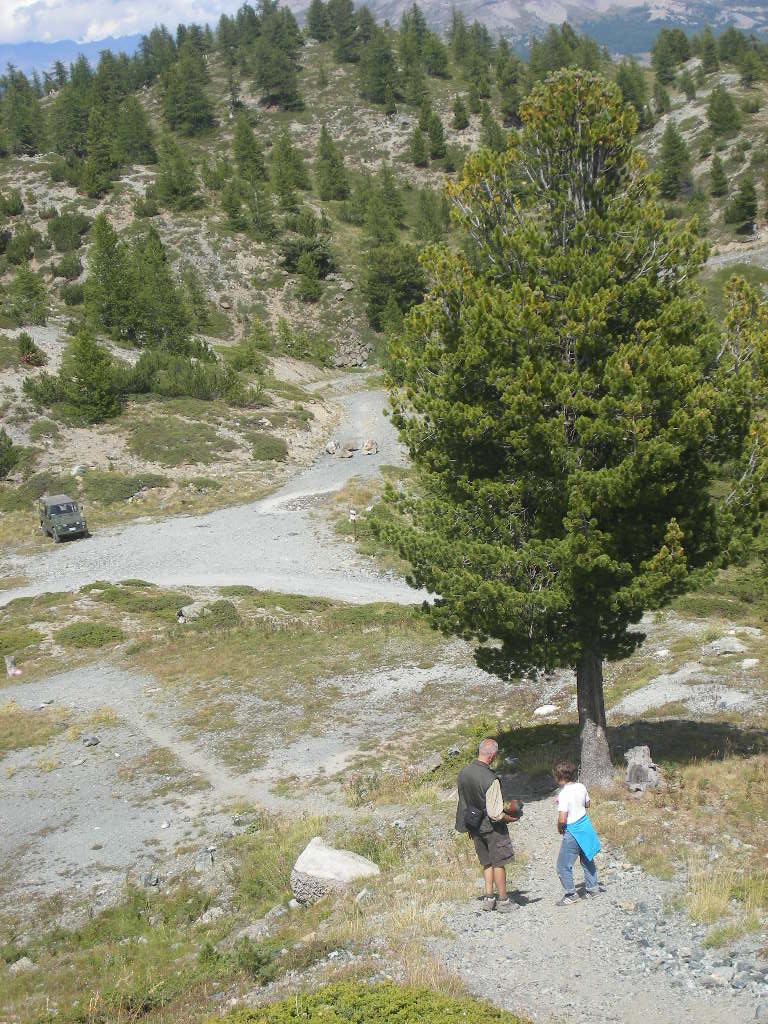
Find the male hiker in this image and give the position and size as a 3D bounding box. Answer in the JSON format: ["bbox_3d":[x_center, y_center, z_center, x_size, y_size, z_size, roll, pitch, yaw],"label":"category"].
[{"bbox_3d":[1.018,3.046,19.950,0.500,1.720,0.500,-9,14,-39],"label":"male hiker"}]

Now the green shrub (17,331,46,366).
[{"bbox_3d":[-20.198,-9.378,117.000,1.700,1.900,1.600,0,11,0],"label":"green shrub"}]

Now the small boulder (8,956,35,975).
[{"bbox_3d":[-3.694,4.621,20.800,0.270,0.150,0.220,0,11,0],"label":"small boulder"}]

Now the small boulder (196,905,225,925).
[{"bbox_3d":[-1.852,4.298,21.800,0.300,0.160,0.220,0,11,0],"label":"small boulder"}]

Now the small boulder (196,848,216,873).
[{"bbox_3d":[-2.066,4.012,23.500,0.240,0.210,0.220,0,11,0],"label":"small boulder"}]

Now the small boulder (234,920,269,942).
[{"bbox_3d":[-1.350,4.275,20.800,0.350,0.180,0.280,0,11,0],"label":"small boulder"}]

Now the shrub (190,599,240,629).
[{"bbox_3d":[-5.531,3.332,67.000,1.600,0.800,1.400,0,11,0],"label":"shrub"}]

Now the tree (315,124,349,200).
[{"bbox_3d":[-5.144,-34.246,200.000,3.300,7.400,3.300,0,11,0],"label":"tree"}]

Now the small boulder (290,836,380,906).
[{"bbox_3d":[-0.498,3.747,21.300,0.920,0.540,0.680,0,11,0],"label":"small boulder"}]

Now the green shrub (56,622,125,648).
[{"bbox_3d":[-9.203,3.872,64.000,2.100,0.600,1.800,0,11,0],"label":"green shrub"}]

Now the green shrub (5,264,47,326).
[{"bbox_3d":[-21.877,-13.393,125.000,2.400,3.500,2.300,0,11,0],"label":"green shrub"}]

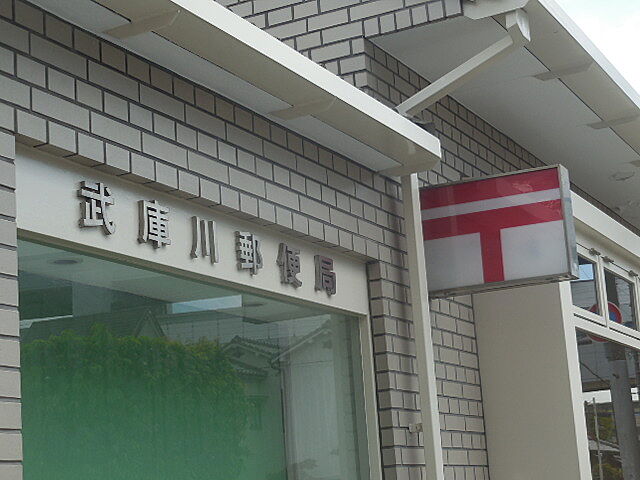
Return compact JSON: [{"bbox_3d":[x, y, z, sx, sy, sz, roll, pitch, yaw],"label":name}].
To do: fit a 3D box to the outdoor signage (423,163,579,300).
[{"bbox_3d":[0.691,-0.028,5.113,0.603,0.430,0.119,-9,-13,25],"label":"outdoor signage"}]

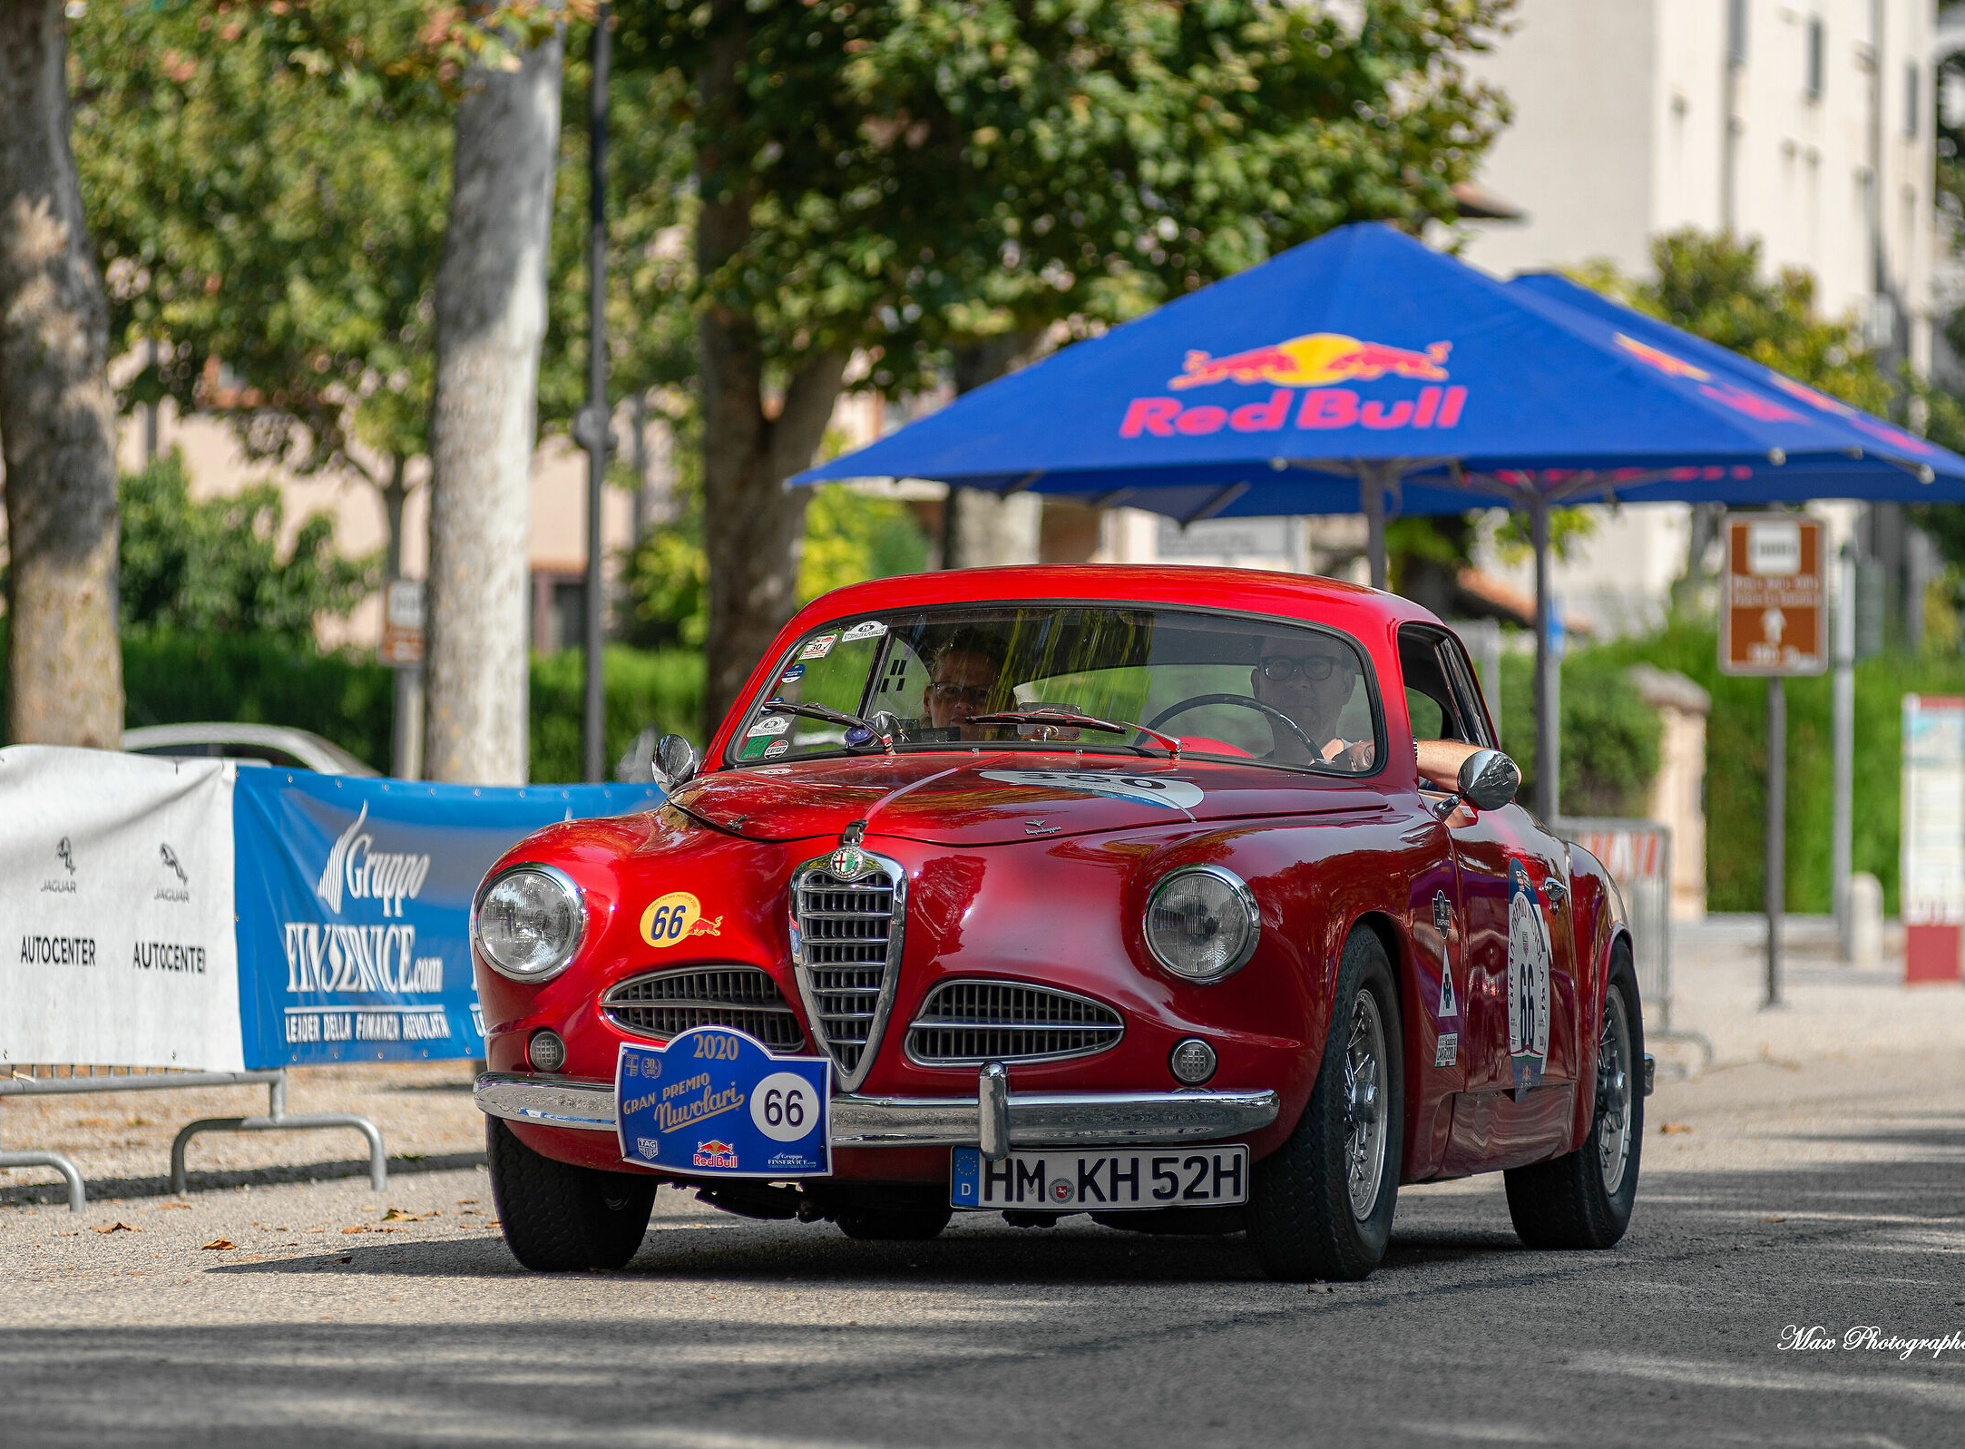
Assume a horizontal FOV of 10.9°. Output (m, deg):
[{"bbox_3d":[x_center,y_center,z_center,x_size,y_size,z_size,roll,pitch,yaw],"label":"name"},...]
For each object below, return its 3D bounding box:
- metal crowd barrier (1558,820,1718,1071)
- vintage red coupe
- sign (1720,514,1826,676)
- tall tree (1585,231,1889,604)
[{"bbox_3d":[2.690,0.950,44.700,0.500,1.100,2.300,0,-1,17],"label":"metal crowd barrier"},{"bbox_3d":[0.275,0.347,19.460,1.610,1.340,4.400,0,-1,13],"label":"vintage red coupe"},{"bbox_3d":[4.470,-0.734,58.000,0.600,0.910,0.050,0,-1,7],"label":"sign"},{"bbox_3d":[7.000,-1.370,95.000,3.100,6.500,3.100,1,-1,0],"label":"tall tree"}]

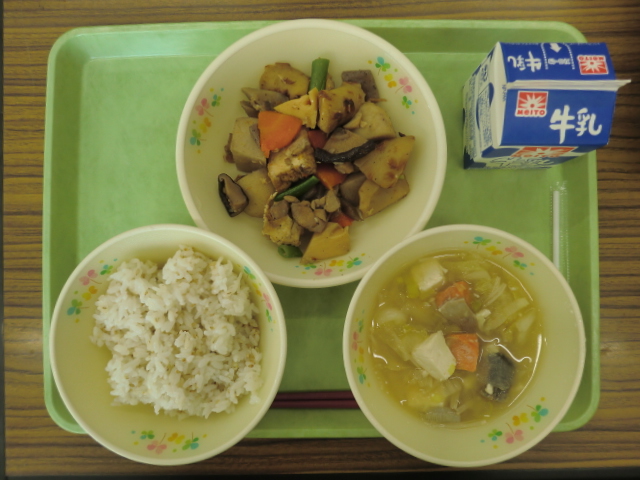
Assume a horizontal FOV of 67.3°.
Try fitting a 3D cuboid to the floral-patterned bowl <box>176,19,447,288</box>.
[{"bbox_3d":[-0.005,-0.052,0.310,0.162,0.045,0.162,0,88,1],"label":"floral-patterned bowl"}]

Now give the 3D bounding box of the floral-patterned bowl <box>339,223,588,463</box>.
[{"bbox_3d":[0.081,0.060,0.298,0.135,0.057,0.135,0,88,1],"label":"floral-patterned bowl"}]

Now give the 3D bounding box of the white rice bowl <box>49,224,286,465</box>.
[{"bbox_3d":[-0.086,0.060,0.301,0.136,0.057,0.136,0,88,1],"label":"white rice bowl"}]

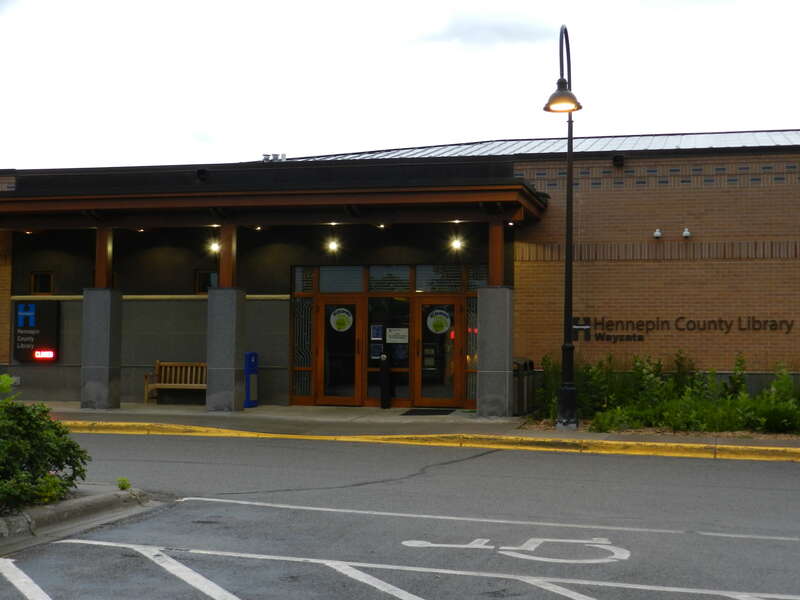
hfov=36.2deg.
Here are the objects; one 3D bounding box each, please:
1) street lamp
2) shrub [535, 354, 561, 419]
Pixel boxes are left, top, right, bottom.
[{"bbox_3d":[2.335,-1.036,17.423,0.540,5.827,1.400,0,-3,13],"label":"street lamp"},{"bbox_3d":[2.525,1.476,20.900,0.500,1.072,0.500,0,-3,13],"label":"shrub"}]

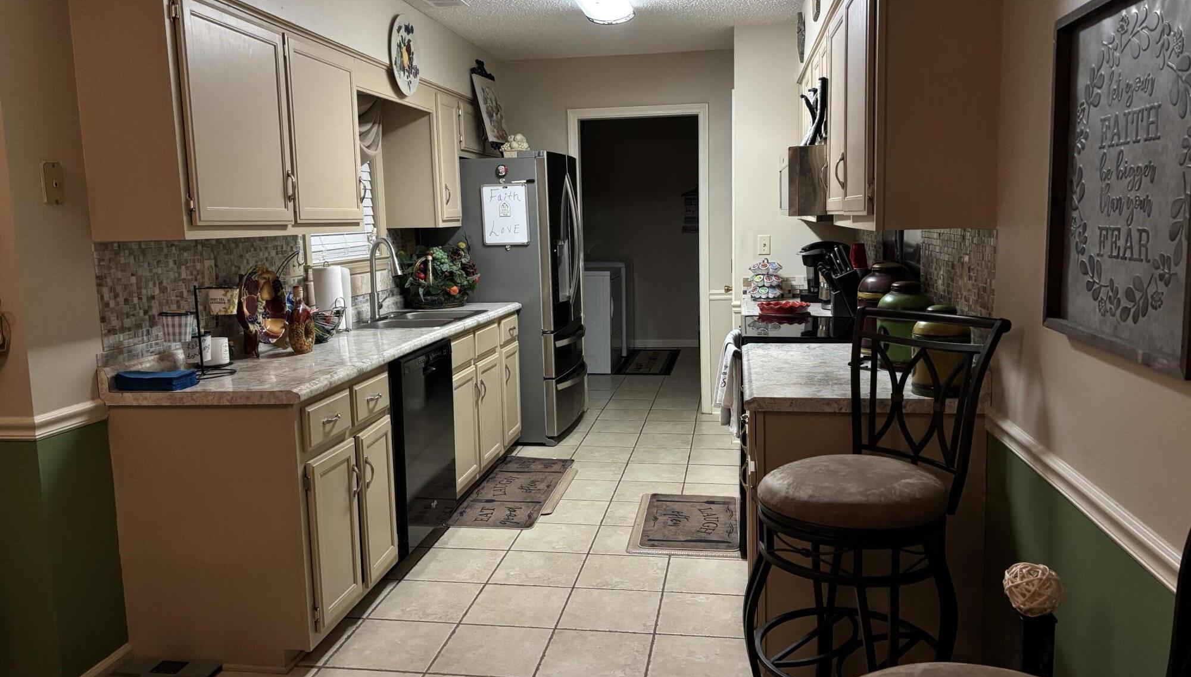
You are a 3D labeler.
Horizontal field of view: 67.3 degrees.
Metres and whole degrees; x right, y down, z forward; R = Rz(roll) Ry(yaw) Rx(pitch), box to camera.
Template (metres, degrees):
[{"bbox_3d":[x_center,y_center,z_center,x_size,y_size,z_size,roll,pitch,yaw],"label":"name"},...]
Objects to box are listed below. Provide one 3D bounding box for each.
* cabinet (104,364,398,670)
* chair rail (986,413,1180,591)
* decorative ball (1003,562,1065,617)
[{"bbox_3d":[-1.129,0.566,3.133,0.630,0.861,0.734,0,8,9],"label":"cabinet"},{"bbox_3d":[0.947,0.293,1.834,0.027,0.066,1.080,0,8,9],"label":"chair rail"},{"bbox_3d":[0.820,0.470,1.676,0.108,0.102,0.108,0,8,9],"label":"decorative ball"}]

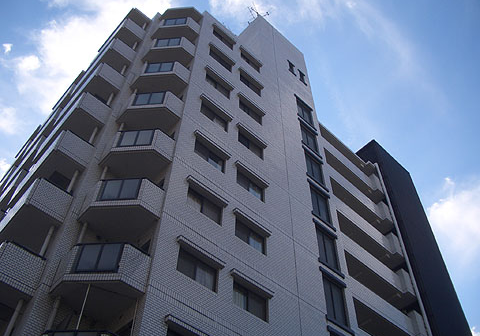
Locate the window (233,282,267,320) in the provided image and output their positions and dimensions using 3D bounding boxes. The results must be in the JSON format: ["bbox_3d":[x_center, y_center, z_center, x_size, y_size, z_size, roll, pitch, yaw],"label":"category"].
[{"bbox_3d":[0.303,4.182,15.208,1.530,0.990,0.150,37,-60,-25],"label":"window"}]

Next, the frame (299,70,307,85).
[{"bbox_3d":[4.427,-6.327,34.187,0.620,1.350,0.150,37,-60,-24],"label":"frame"}]

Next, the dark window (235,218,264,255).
[{"bbox_3d":[0.348,2.461,17.380,1.530,0.970,0.150,37,-60,-25],"label":"dark window"}]

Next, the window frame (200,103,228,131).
[{"bbox_3d":[-1.103,-2.191,20.928,1.504,1.000,0.150,37,-60,-24],"label":"window frame"}]

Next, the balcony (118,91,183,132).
[{"bbox_3d":[-3.575,-2.220,19.765,2.500,1.200,1.200,-1,-52,2],"label":"balcony"}]

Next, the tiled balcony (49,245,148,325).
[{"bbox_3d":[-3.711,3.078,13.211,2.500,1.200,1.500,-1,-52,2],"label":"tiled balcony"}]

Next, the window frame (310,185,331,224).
[{"bbox_3d":[3.818,1.807,23.327,1.380,1.880,0.180,37,-60,-25],"label":"window frame"}]

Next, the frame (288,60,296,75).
[{"bbox_3d":[3.536,-6.891,33.449,0.700,1.400,0.150,37,-60,-25],"label":"frame"}]

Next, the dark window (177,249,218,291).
[{"bbox_3d":[-1.244,2.988,14.281,1.504,1.000,0.150,37,-60,-24],"label":"dark window"}]

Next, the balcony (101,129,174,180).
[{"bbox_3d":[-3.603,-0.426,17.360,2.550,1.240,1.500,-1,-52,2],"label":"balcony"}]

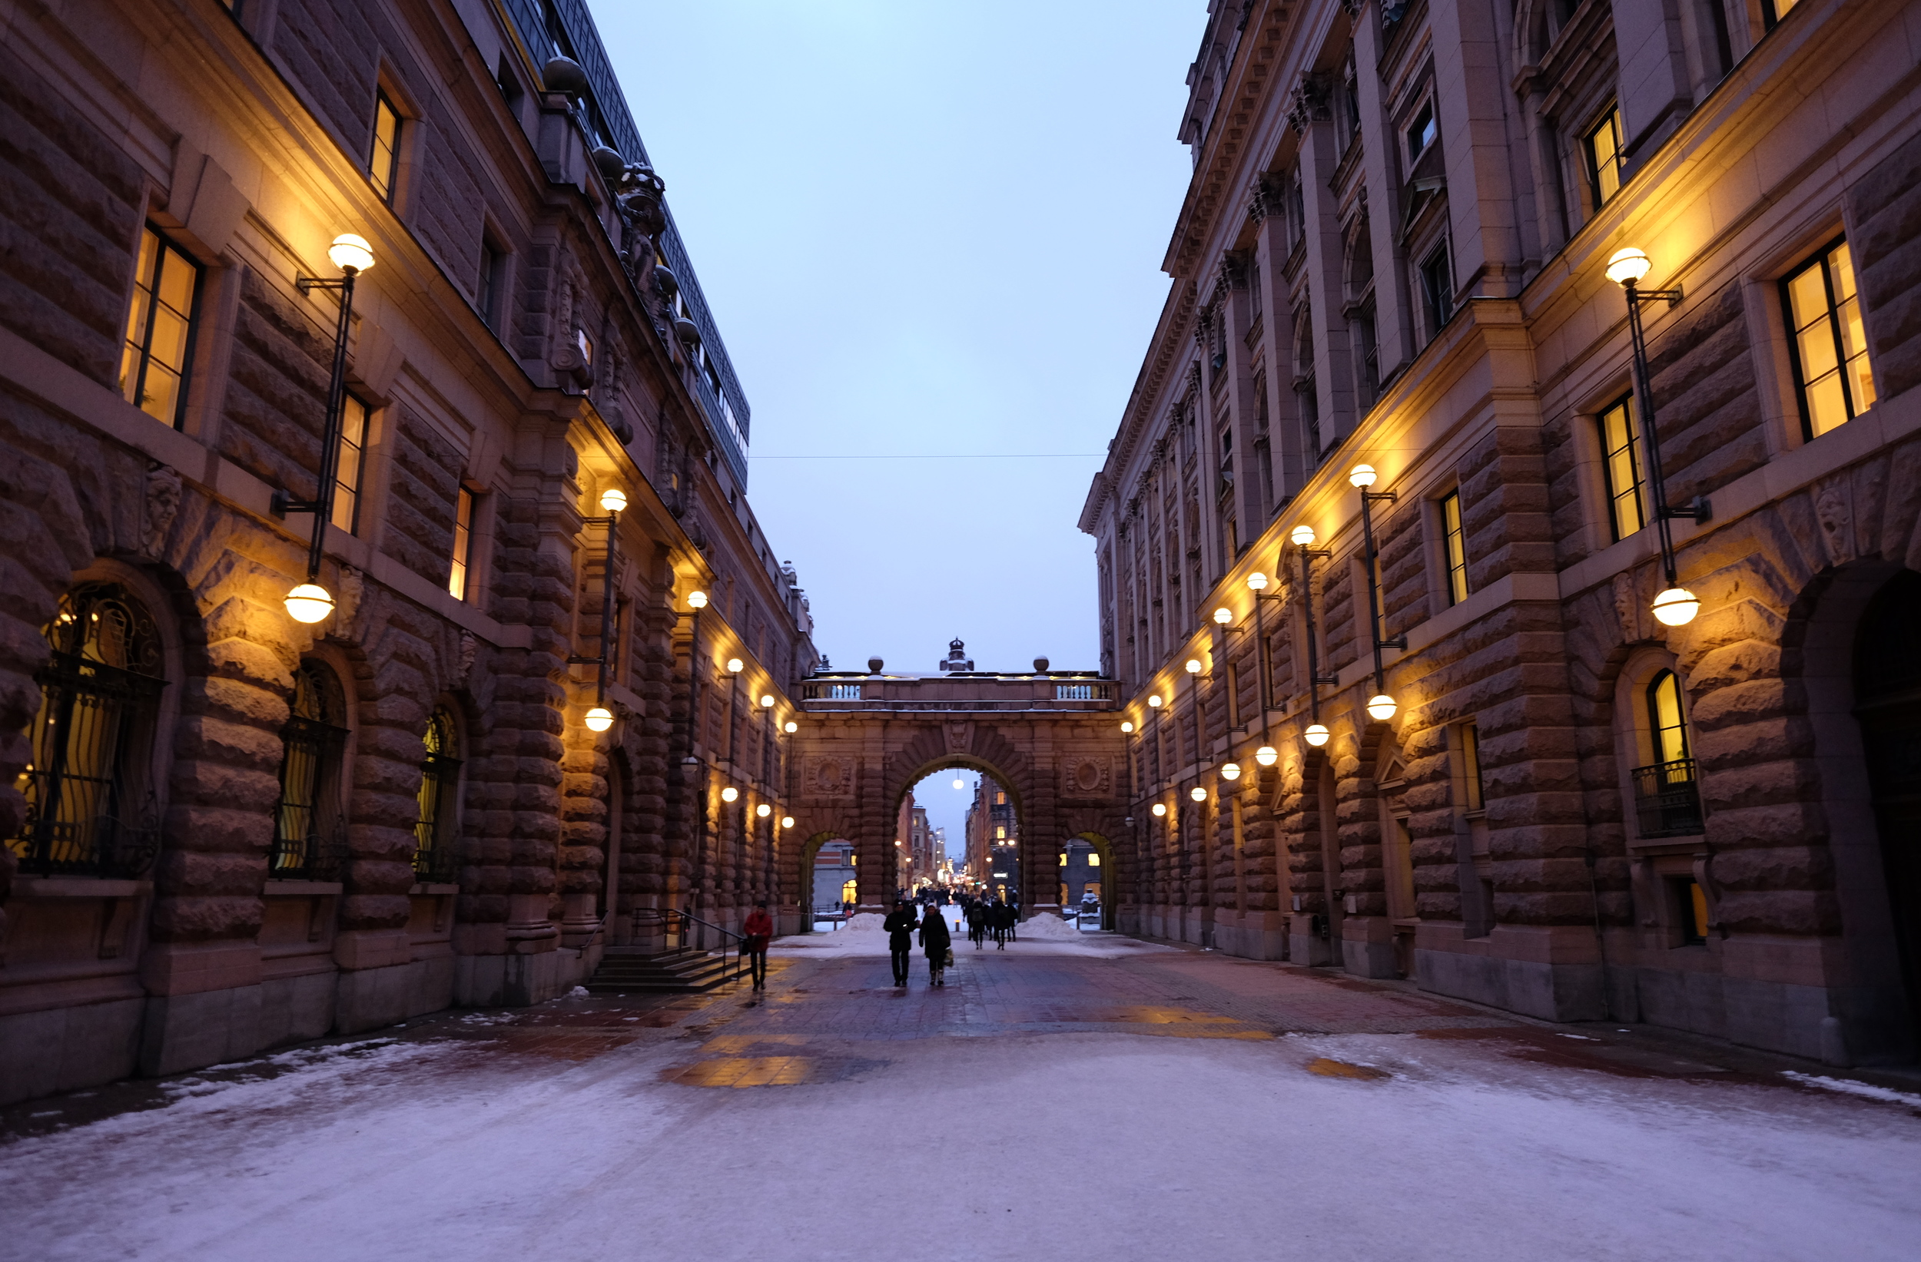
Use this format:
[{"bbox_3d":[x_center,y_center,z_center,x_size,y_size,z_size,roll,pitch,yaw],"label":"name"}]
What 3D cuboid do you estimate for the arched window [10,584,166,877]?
[{"bbox_3d":[-9.043,1.028,11.717,0.400,3.050,1.750,0,-13,-1],"label":"arched window"}]

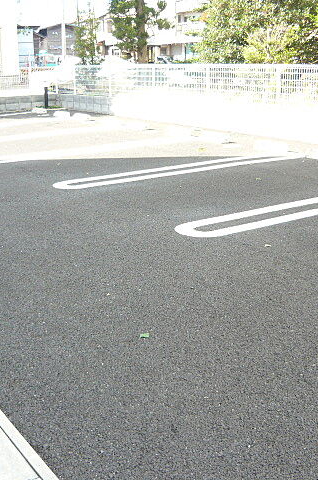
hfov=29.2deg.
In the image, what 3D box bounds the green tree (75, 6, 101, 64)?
[{"bbox_3d":[-2.658,-7.257,23.000,1.100,3.200,1.050,-2,17,-6],"label":"green tree"}]

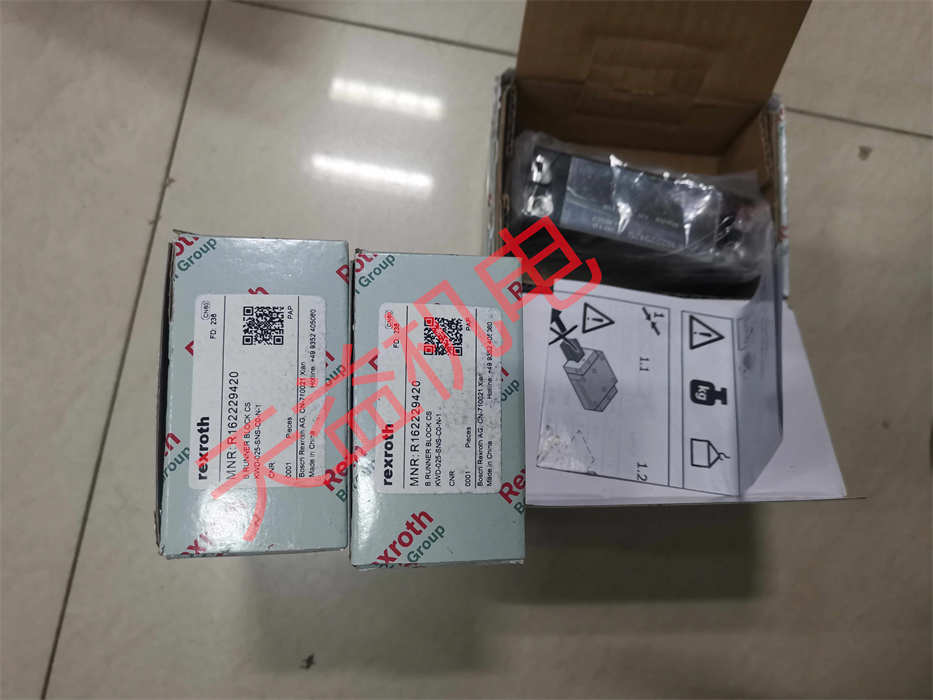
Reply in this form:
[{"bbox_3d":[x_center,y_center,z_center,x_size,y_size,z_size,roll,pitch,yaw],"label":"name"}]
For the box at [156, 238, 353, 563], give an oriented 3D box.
[{"bbox_3d":[-0.079,0.020,0.287,0.067,0.060,0.116,-1,80,-4],"label":"box"}]

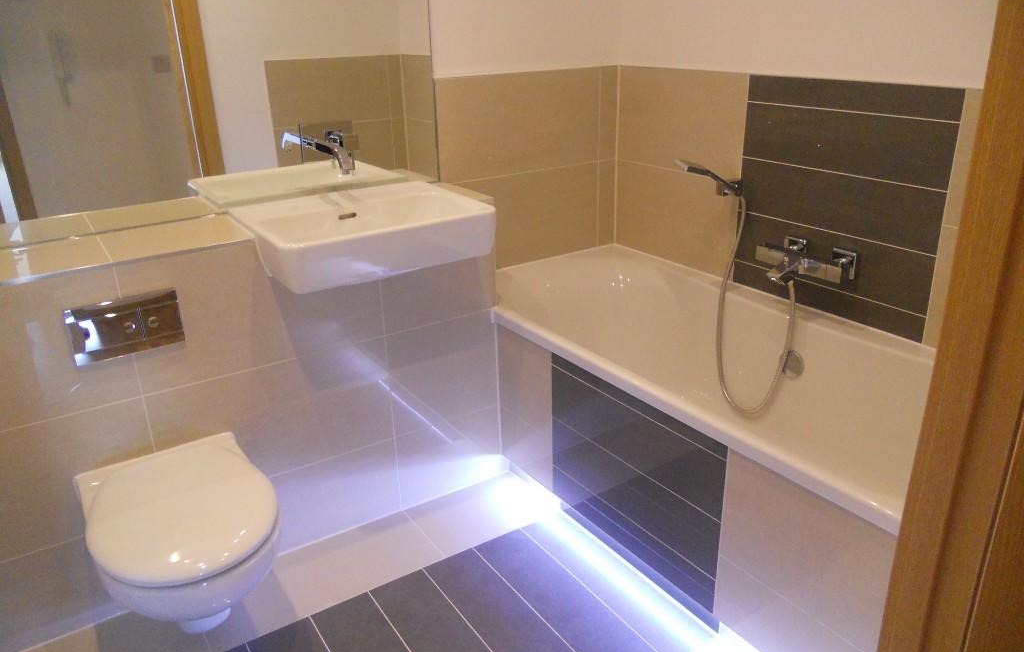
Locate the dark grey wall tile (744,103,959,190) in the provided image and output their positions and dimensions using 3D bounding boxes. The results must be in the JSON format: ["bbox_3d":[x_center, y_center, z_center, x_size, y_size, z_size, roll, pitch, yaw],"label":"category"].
[{"bbox_3d":[0.831,-0.467,2.029,0.012,0.154,0.603,-15,25,-30],"label":"dark grey wall tile"}]

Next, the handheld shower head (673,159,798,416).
[{"bbox_3d":[0.643,-0.097,2.267,0.220,0.725,0.330,-15,25,-30],"label":"handheld shower head"}]

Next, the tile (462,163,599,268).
[{"bbox_3d":[0.041,-0.352,2.620,0.609,0.300,0.012,-15,25,-30],"label":"tile"}]

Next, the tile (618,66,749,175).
[{"bbox_3d":[0.511,-0.634,2.468,0.010,0.300,0.550,-15,25,-30],"label":"tile"}]

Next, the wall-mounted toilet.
[{"bbox_3d":[-0.687,0.528,1.717,0.352,0.350,0.530,-15,25,-30],"label":"wall-mounted toilet"}]

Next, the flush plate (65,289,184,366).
[{"bbox_3d":[-0.834,0.002,1.737,0.226,0.128,0.014,-15,25,-30],"label":"flush plate"}]

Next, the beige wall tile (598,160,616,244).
[{"bbox_3d":[0.327,-0.427,2.775,0.077,0.302,0.010,-15,25,-30],"label":"beige wall tile"}]

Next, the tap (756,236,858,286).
[{"bbox_3d":[0.748,-0.166,2.098,0.175,0.077,0.265,-15,25,-30],"label":"tap"}]

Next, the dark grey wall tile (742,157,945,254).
[{"bbox_3d":[0.831,-0.322,2.076,0.010,0.151,0.599,-15,25,-30],"label":"dark grey wall tile"}]

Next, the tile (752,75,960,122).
[{"bbox_3d":[0.828,-0.573,1.987,0.012,0.075,0.603,-15,25,-30],"label":"tile"}]

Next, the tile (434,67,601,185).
[{"bbox_3d":[0.033,-0.634,2.509,0.609,0.305,0.012,-15,25,-30],"label":"tile"}]

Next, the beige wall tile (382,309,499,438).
[{"bbox_3d":[-0.189,0.129,2.259,0.347,0.304,0.012,-15,25,-30],"label":"beige wall tile"}]

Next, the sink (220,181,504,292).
[{"bbox_3d":[-0.382,-0.231,2.057,0.562,0.139,0.445,-15,25,-30],"label":"sink"}]

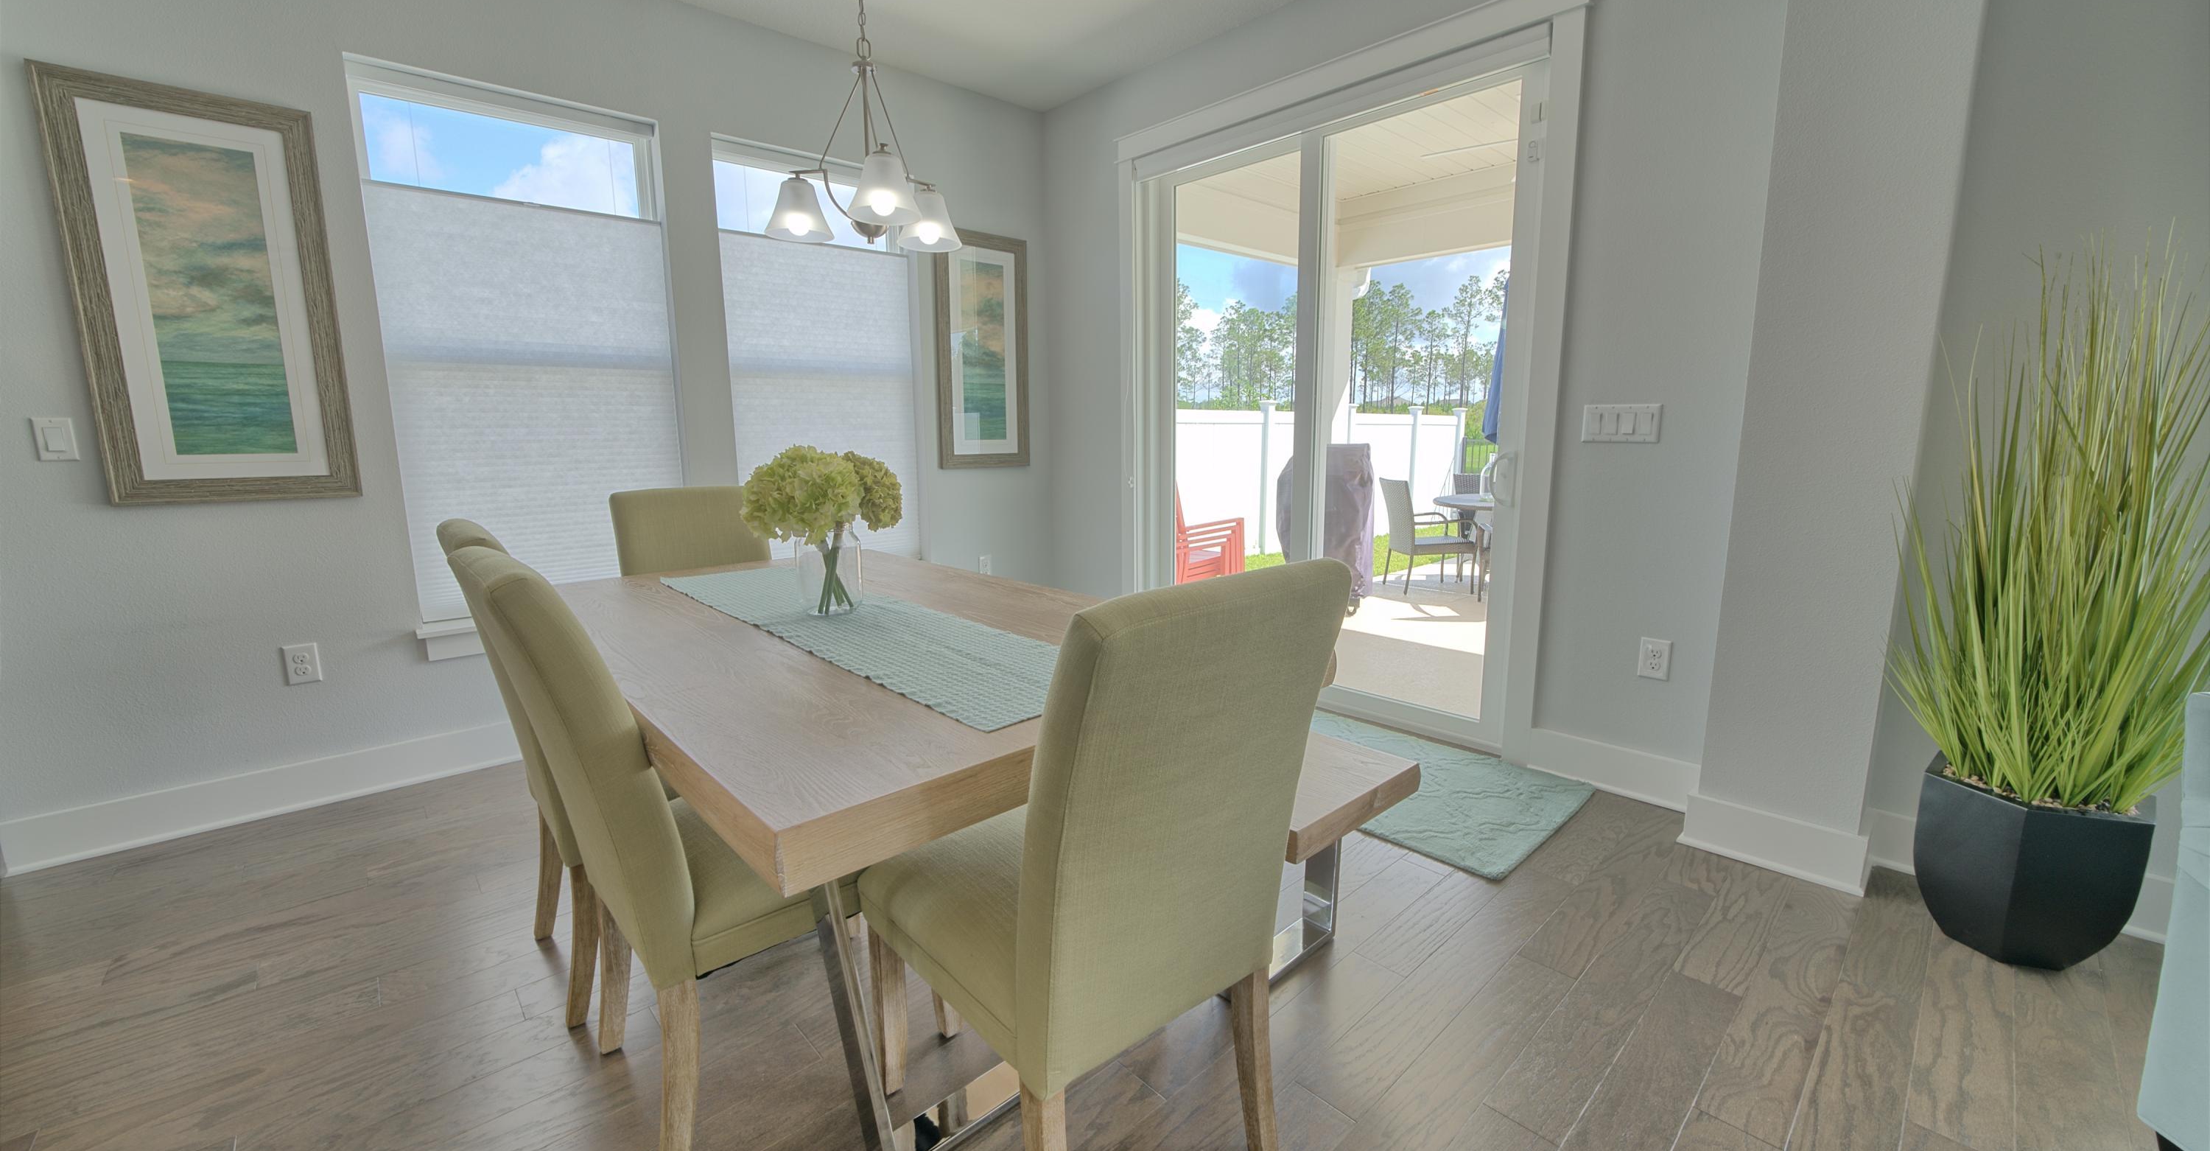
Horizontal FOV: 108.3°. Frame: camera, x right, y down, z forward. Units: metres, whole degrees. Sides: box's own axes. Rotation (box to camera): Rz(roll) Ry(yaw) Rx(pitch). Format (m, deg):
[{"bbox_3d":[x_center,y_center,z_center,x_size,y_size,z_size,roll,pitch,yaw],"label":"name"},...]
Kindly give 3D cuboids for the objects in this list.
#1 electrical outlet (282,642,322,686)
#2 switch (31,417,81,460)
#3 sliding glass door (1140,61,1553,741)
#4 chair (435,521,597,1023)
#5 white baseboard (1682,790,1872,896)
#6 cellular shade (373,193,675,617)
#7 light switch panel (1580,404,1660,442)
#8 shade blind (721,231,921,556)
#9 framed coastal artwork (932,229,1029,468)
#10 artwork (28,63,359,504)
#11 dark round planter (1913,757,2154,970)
[{"bbox_3d":[-2.502,0.280,2.489,0.076,0.121,0.010,-9,12,-40],"label":"electrical outlet"},{"bbox_3d":[-2.897,-0.374,2.205,0.071,0.116,0.008,-10,13,-43],"label":"switch"},{"bbox_3d":[0.808,-0.613,3.357,0.100,2.380,1.810,-10,13,-43],"label":"sliding glass door"},{"bbox_3d":[-1.035,0.357,1.793,0.620,0.980,0.460,-9,13,-42],"label":"chair"},{"bbox_3d":[1.754,0.699,2.108,0.375,0.150,0.025,8,13,43],"label":"white baseboard"},{"bbox_3d":[-2.006,-0.592,2.891,0.840,1.416,0.040,-9,12,-40],"label":"cellular shade"},{"bbox_3d":[1.590,-0.466,2.451,0.008,0.114,0.208,-10,13,-43],"label":"light switch panel"},{"bbox_3d":[-1.218,-0.716,3.552,0.845,1.426,0.040,-9,12,-40],"label":"shade blind"},{"bbox_3d":[-0.582,-1.081,3.918,0.515,1.110,0.030,-9,12,-40],"label":"framed coastal artwork"},{"bbox_3d":[-2.637,-0.807,2.367,0.525,1.165,0.035,-10,13,-43],"label":"artwork"},{"bbox_3d":[2.018,0.640,1.762,0.350,0.376,0.370,9,13,44],"label":"dark round planter"}]

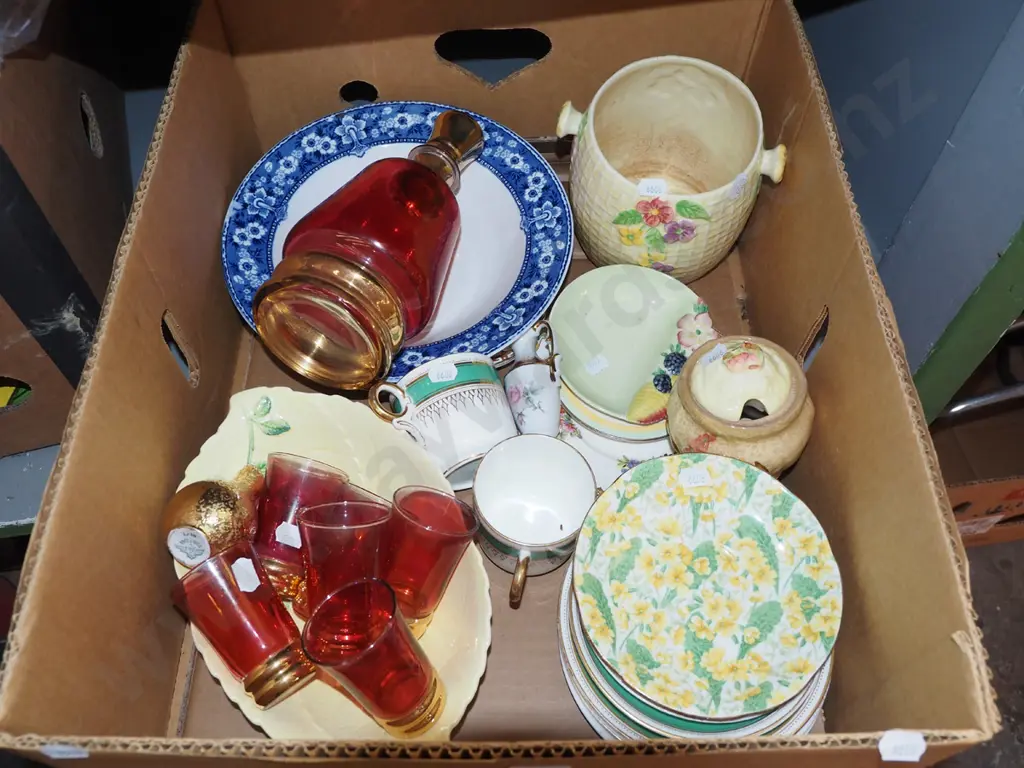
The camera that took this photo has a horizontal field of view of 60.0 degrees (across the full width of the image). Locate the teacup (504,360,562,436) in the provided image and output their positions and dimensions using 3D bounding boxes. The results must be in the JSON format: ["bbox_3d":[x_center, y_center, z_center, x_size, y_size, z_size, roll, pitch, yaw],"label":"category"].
[{"bbox_3d":[0.021,0.022,0.615,0.048,0.040,0.060,-4,62,-2],"label":"teacup"}]

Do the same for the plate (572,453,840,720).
[{"bbox_3d":[0.118,0.122,0.545,0.162,0.020,0.162,0,63,0],"label":"plate"}]

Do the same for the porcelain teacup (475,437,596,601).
[{"bbox_3d":[0.012,0.095,0.581,0.078,0.061,0.109,9,58,5],"label":"porcelain teacup"}]

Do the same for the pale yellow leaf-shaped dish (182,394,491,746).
[{"bbox_3d":[-0.112,0.111,0.558,0.180,0.047,0.265,-24,62,-14],"label":"pale yellow leaf-shaped dish"}]

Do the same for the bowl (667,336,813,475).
[{"bbox_3d":[0.158,0.015,0.614,0.100,0.092,0.100,-5,55,8],"label":"bowl"}]

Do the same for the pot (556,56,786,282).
[{"bbox_3d":[0.113,-0.152,0.663,0.164,0.130,0.140,14,68,7],"label":"pot"}]

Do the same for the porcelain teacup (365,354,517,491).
[{"bbox_3d":[-0.044,0.029,0.579,0.100,0.075,0.067,-8,63,-40],"label":"porcelain teacup"}]

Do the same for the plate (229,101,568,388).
[{"bbox_3d":[-0.083,-0.108,0.655,0.253,0.026,0.253,0,60,0],"label":"plate"}]

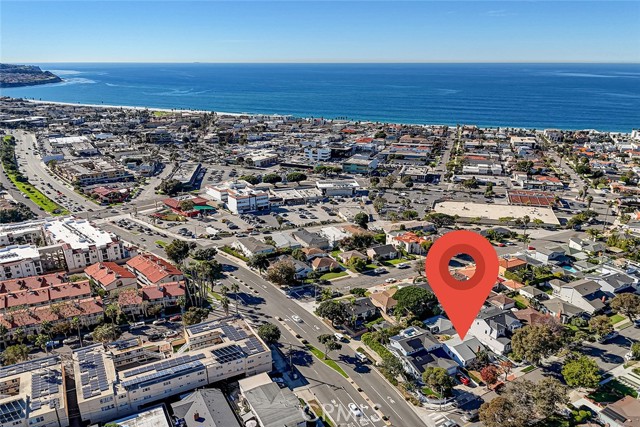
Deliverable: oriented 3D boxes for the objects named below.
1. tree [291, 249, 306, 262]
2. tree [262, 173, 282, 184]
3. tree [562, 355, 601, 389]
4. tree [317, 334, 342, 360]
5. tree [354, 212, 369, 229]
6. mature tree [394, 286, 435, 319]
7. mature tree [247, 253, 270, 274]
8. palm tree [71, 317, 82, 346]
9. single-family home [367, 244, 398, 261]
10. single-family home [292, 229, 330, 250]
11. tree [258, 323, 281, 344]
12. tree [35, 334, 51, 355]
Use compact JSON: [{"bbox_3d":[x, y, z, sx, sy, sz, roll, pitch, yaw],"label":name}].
[{"bbox_3d":[-10.087,20.000,215.937,6.800,6.100,6.500,0,18,0],"label":"tree"},{"bbox_3d":[-35.460,-25.350,343.850,14.000,7.800,13.000,0,18,0],"label":"tree"},{"bbox_3d":[74.090,44.960,131.050,10.000,8.200,10.000,-9,21,-26],"label":"tree"},{"bbox_3d":[3.020,41.440,141.820,7.500,8.100,7.200,0,18,0],"label":"tree"},{"bbox_3d":[23.430,2.790,259.880,7.400,7.200,7.200,0,18,0],"label":"tree"},{"bbox_3d":[33.970,32.070,166.290,14.300,10.500,13.500,0,18,0],"label":"mature tree"},{"bbox_3d":[-25.400,21.300,192.000,9.600,9.200,9.300,0,18,0],"label":"mature tree"},{"bbox_3d":[-73.800,36.200,141.200,3.300,10.200,3.300,0,18,0],"label":"palm tree"},{"bbox_3d":[29.520,18.280,216.630,12.000,5.000,9.500,-9,20,-25],"label":"single-family home"},{"bbox_3d":[-5.188,12.804,239.386,10.800,5.000,20.000,-10,21,-26],"label":"single-family home"},{"bbox_3d":[-15.600,37.400,143.400,6.800,6.800,6.800,0,18,0],"label":"tree"},{"bbox_3d":[-86.330,41.160,144.260,4.500,7.100,4.500,-9,21,-26],"label":"tree"}]

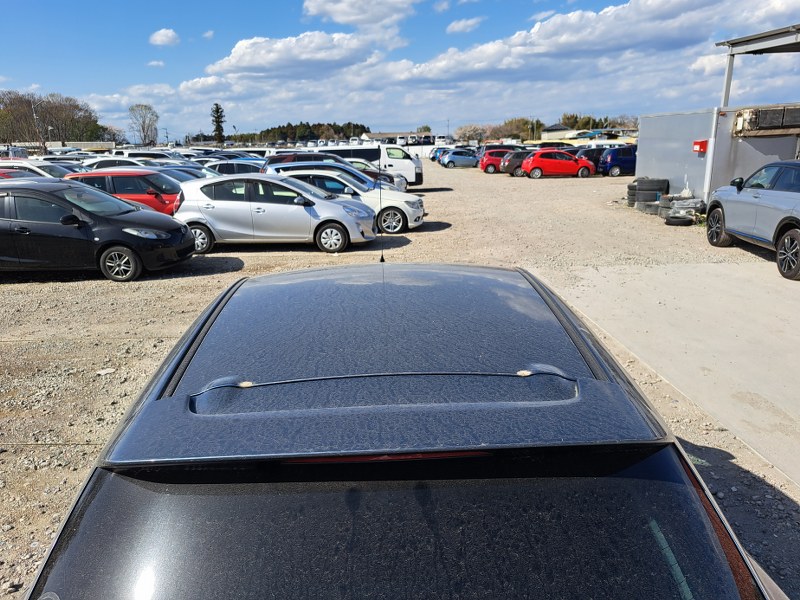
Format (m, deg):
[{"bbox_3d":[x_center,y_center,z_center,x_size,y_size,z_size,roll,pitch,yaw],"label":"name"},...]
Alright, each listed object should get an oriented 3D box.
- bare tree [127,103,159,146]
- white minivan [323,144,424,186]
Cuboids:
[{"bbox_3d":[-64.735,-43.946,140.027,7.193,11.105,7.193,-8,17,-22],"label":"bare tree"},{"bbox_3d":[-1.321,-5.848,24.509,4.695,1.980,1.695,-1,16,2],"label":"white minivan"}]

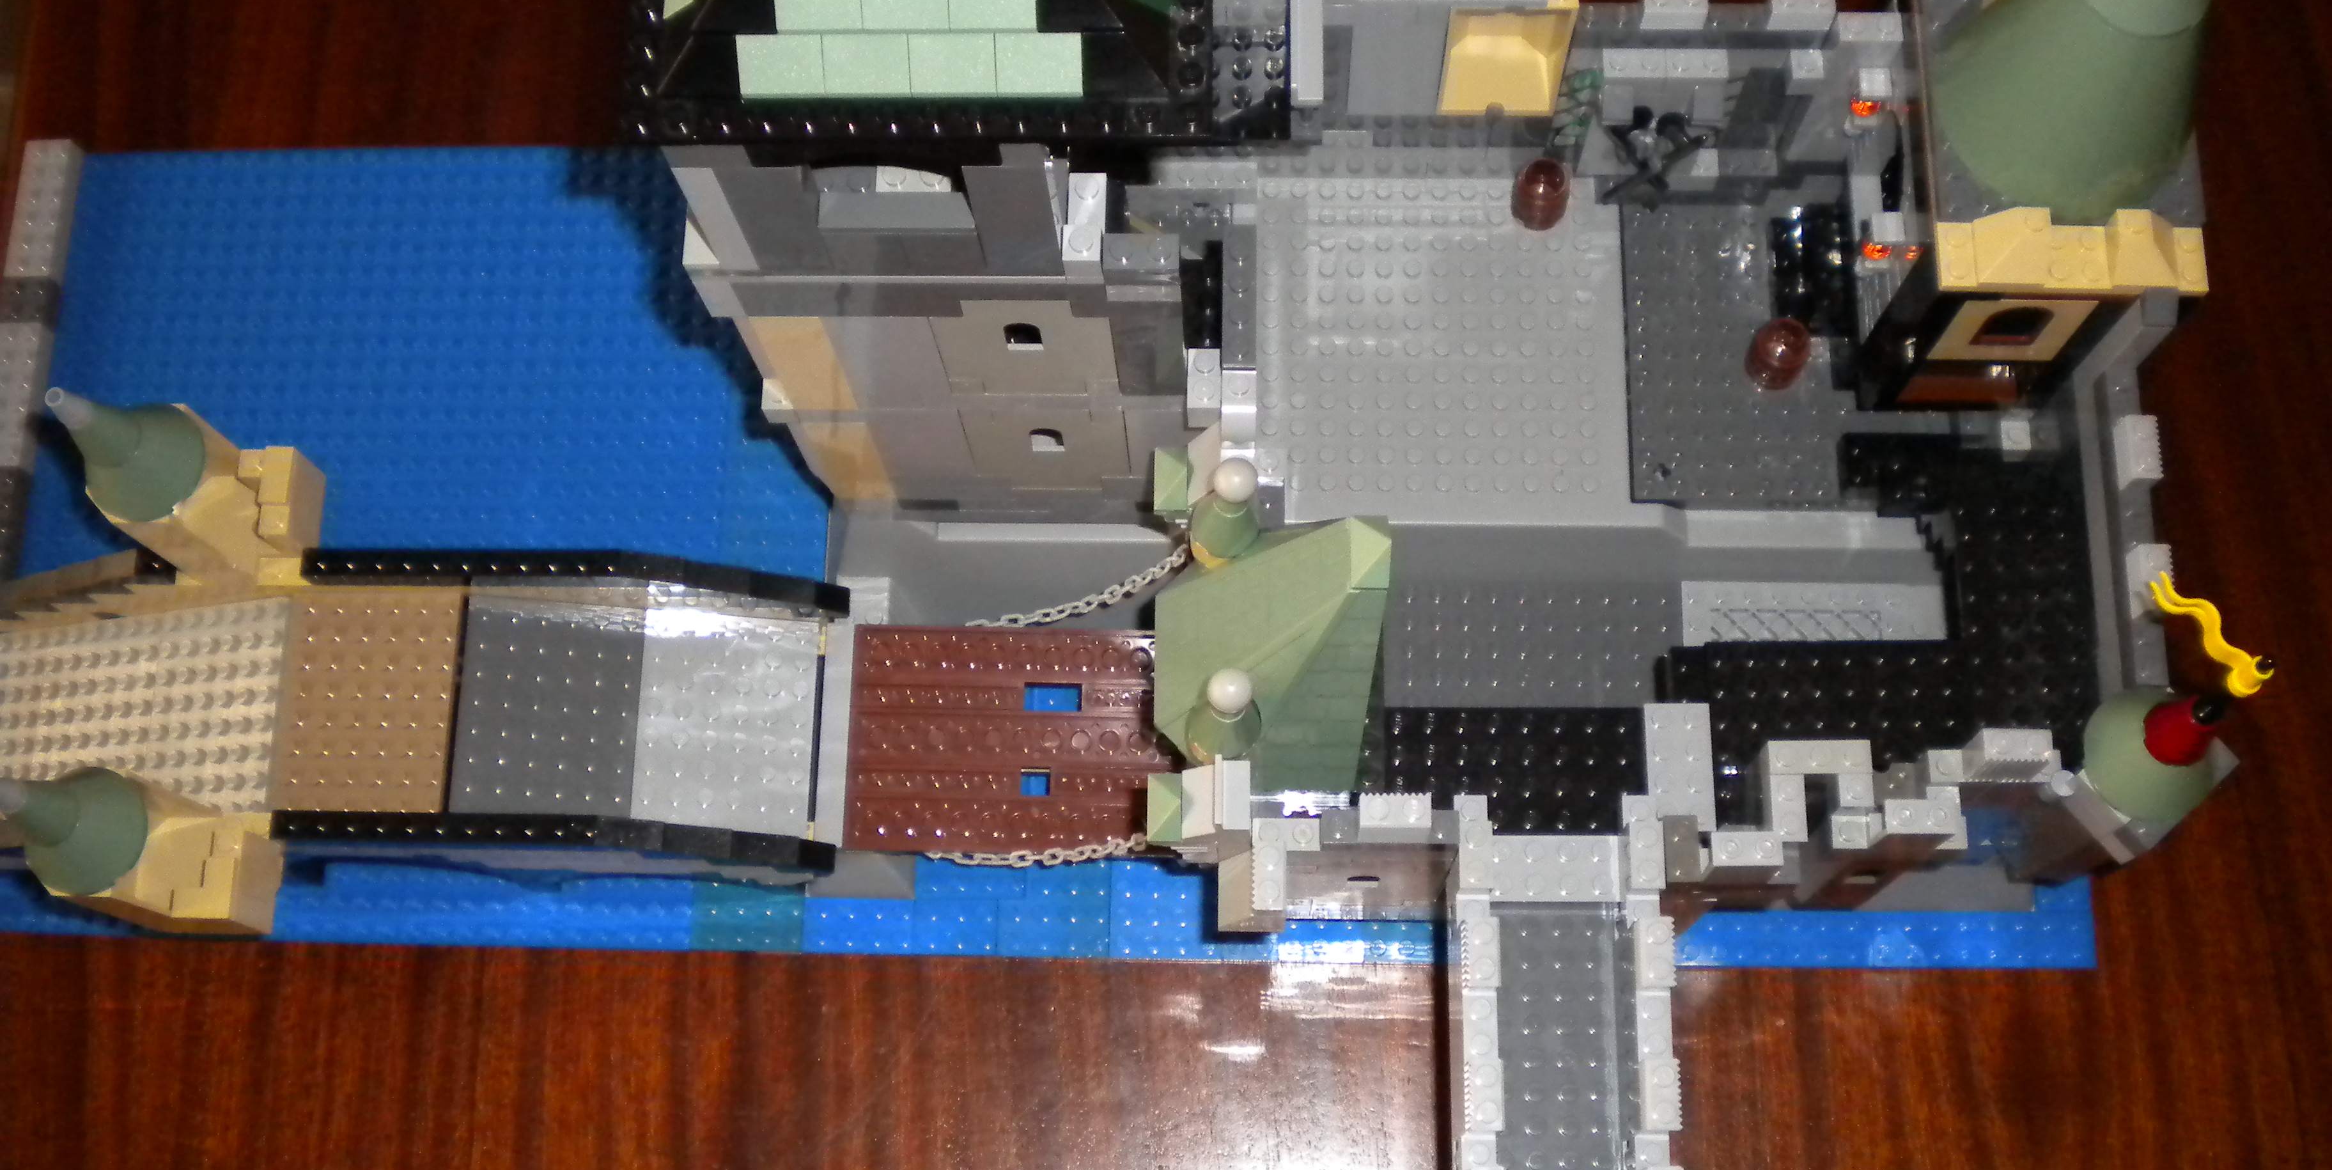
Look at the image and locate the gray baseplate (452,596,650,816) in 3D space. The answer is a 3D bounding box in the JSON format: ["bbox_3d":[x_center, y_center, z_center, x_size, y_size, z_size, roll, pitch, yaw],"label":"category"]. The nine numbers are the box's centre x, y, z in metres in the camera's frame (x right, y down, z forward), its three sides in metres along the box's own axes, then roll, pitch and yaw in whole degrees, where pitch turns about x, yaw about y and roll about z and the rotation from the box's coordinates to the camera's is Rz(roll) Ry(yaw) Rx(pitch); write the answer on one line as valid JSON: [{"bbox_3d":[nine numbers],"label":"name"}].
[{"bbox_3d":[-0.171,0.038,0.654,0.048,0.005,0.063,5,75,-14],"label":"gray baseplate"}]

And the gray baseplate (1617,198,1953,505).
[{"bbox_3d":[0.175,-0.065,0.667,0.090,0.005,0.094,0,75,3],"label":"gray baseplate"}]

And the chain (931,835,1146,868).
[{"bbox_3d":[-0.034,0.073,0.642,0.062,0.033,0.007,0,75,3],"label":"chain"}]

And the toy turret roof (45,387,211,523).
[{"bbox_3d":[-0.272,-0.039,0.604,0.032,0.050,0.032,0,75,3],"label":"toy turret roof"}]

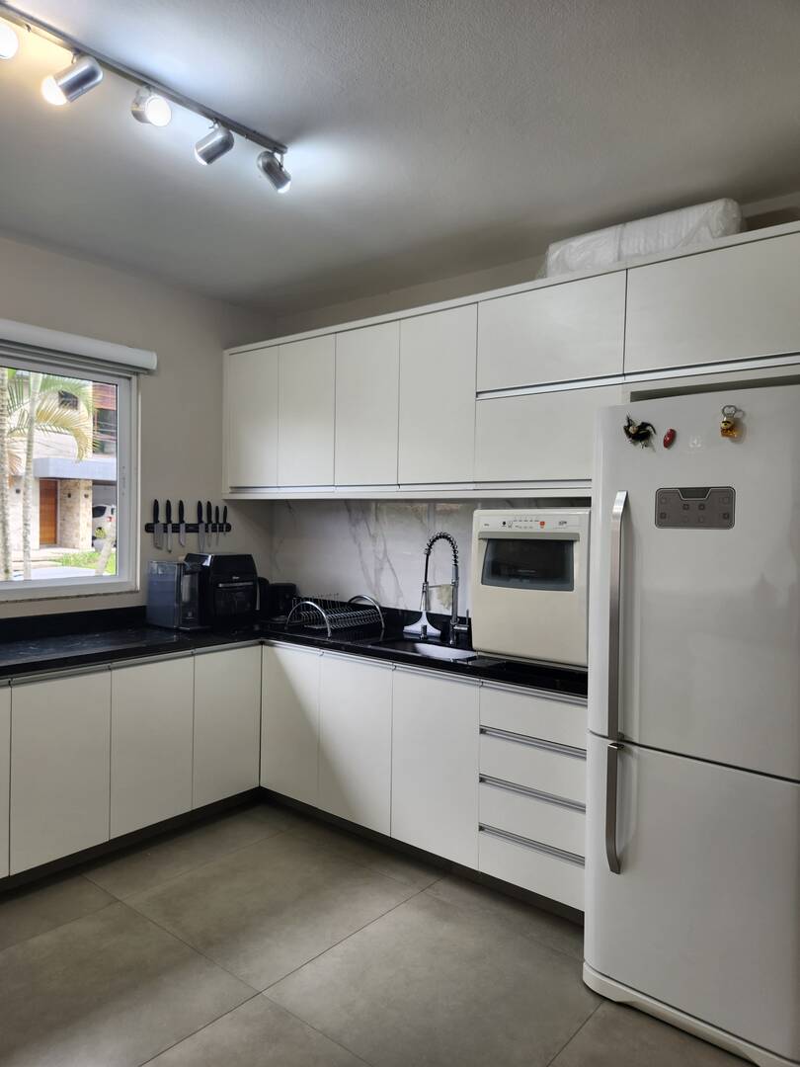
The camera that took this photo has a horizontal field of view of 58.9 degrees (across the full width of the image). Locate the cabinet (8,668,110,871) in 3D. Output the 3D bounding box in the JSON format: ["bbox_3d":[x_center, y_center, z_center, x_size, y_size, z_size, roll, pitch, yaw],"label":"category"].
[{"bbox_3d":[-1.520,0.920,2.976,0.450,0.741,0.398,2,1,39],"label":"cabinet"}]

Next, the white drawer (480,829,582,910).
[{"bbox_3d":[0.628,1.217,2.788,0.443,0.175,0.500,2,1,40],"label":"white drawer"}]

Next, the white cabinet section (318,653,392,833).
[{"bbox_3d":[-0.038,0.957,3.458,0.454,0.733,0.550,2,1,39],"label":"white cabinet section"}]

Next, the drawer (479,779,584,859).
[{"bbox_3d":[0.630,1.027,2.784,0.443,0.182,0.500,2,1,40],"label":"drawer"}]

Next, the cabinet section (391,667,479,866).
[{"bbox_3d":[0.314,0.968,3.172,0.452,0.733,0.550,2,1,39],"label":"cabinet section"}]

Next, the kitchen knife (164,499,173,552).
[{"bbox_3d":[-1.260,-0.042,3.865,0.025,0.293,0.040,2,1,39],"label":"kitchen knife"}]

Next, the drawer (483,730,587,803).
[{"bbox_3d":[0.635,0.851,2.796,0.460,0.191,0.450,2,1,39],"label":"drawer"}]

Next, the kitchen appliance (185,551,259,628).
[{"bbox_3d":[-0.938,0.301,3.730,0.265,0.375,0.300,0,1,-40],"label":"kitchen appliance"}]

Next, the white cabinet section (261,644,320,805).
[{"bbox_3d":[-0.378,0.946,3.734,0.423,0.733,0.550,2,1,39],"label":"white cabinet section"}]

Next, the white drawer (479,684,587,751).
[{"bbox_3d":[0.634,0.657,2.777,0.443,0.169,0.500,2,1,40],"label":"white drawer"}]

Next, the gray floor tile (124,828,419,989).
[{"bbox_3d":[-0.490,1.422,2.764,0.800,0.015,0.800,2,1,39],"label":"gray floor tile"}]

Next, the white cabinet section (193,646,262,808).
[{"bbox_3d":[-1.057,0.936,3.669,0.550,0.733,0.406,2,1,39],"label":"white cabinet section"}]

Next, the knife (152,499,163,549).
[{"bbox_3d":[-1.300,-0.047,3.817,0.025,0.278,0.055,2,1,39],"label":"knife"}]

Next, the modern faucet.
[{"bbox_3d":[0.207,0.250,3.205,0.120,0.518,0.260,2,1,40],"label":"modern faucet"}]

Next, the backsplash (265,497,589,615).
[{"bbox_3d":[0.003,0.111,3.775,2.110,0.600,0.020,2,1,39],"label":"backsplash"}]

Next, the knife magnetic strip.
[{"bbox_3d":[-1.151,-0.027,3.893,0.020,0.048,0.543,2,1,40],"label":"knife magnetic strip"}]

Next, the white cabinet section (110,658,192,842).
[{"bbox_3d":[-1.315,0.938,3.351,0.550,0.733,0.413,2,1,39],"label":"white cabinet section"}]

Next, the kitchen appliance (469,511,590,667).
[{"bbox_3d":[0.631,0.211,2.930,0.512,0.610,0.410,2,1,40],"label":"kitchen appliance"}]

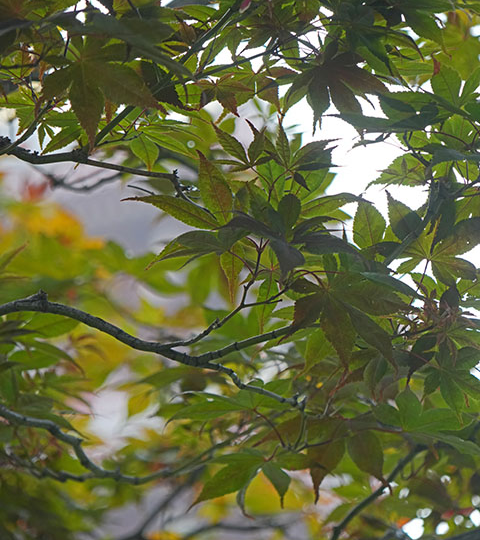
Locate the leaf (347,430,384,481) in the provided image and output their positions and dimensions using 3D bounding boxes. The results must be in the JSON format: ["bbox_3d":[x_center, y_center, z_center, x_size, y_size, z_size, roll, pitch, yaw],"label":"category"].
[{"bbox_3d":[0.074,0.109,2.800,0.023,0.032,0.010,0,-8,0],"label":"leaf"}]

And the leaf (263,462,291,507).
[{"bbox_3d":[0.021,0.126,2.800,0.016,0.027,0.011,0,-8,0],"label":"leaf"}]

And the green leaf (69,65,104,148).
[{"bbox_3d":[-0.094,-0.100,2.950,0.020,0.053,0.014,-3,0,0],"label":"green leaf"}]

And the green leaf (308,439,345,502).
[{"bbox_3d":[0.051,0.117,2.800,0.021,0.038,0.011,0,-8,0],"label":"green leaf"}]

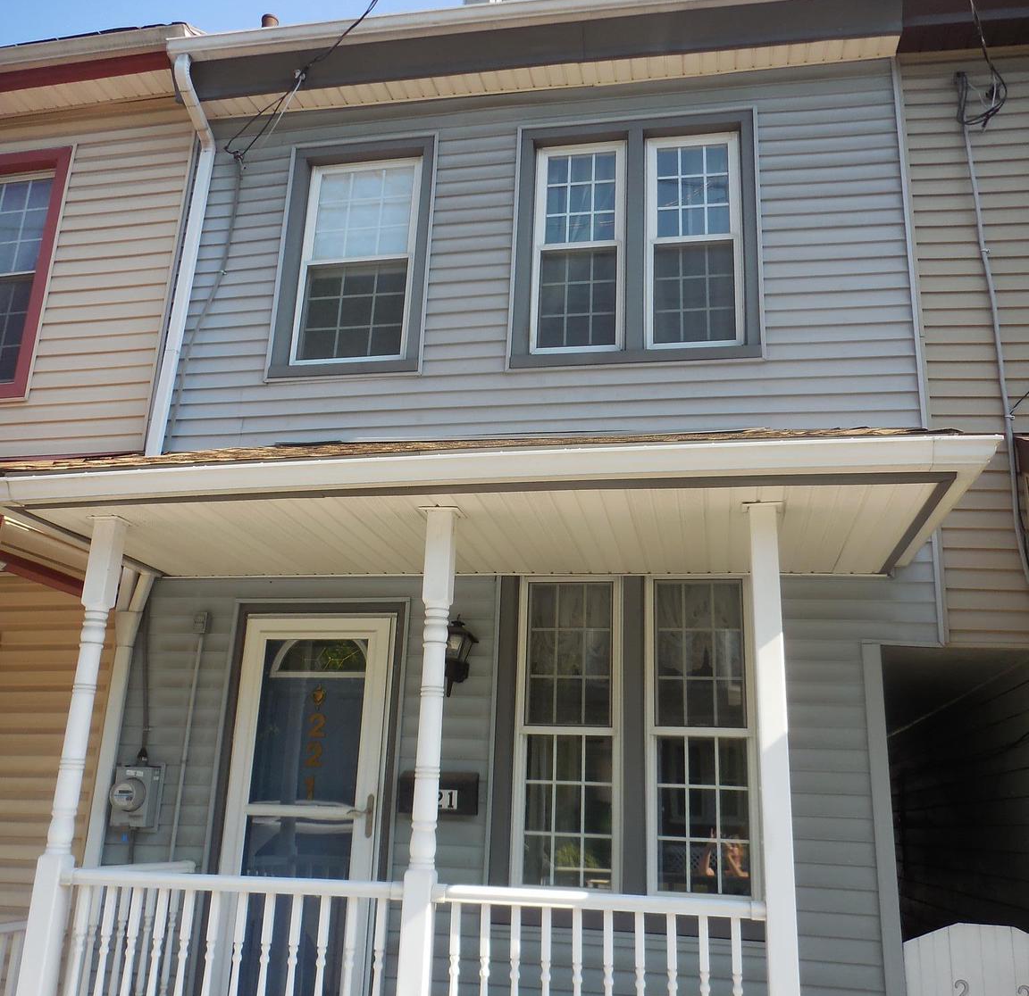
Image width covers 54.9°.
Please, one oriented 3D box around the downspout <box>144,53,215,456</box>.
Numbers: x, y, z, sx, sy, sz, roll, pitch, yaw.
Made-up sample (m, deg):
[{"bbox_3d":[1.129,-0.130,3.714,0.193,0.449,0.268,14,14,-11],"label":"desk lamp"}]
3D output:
[{"bbox_3d":[-2.096,-1.499,6.007,0.085,2.510,0.470,-1,-19,11],"label":"downspout"}]

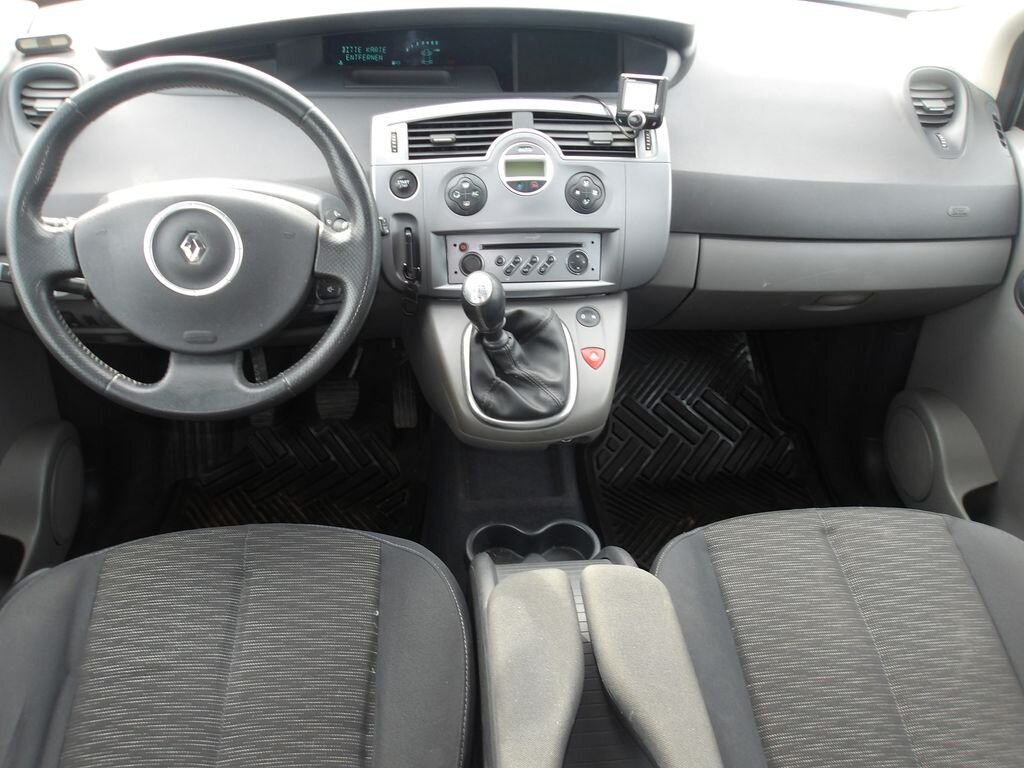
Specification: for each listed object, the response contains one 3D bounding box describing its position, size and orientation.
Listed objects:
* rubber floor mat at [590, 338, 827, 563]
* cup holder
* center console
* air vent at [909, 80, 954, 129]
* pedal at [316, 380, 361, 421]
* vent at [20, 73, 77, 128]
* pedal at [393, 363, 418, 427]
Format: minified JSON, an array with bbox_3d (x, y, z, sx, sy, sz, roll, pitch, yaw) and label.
[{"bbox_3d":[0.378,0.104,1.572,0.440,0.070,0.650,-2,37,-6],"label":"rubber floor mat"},{"bbox_3d":[0.028,0.222,0.992,0.170,0.055,0.090,-2,32,-6],"label":"cup holder"},{"bbox_3d":[0.019,-0.134,0.961,0.365,0.350,0.270,-2,32,-6],"label":"center console"},{"bbox_3d":[0.576,-0.388,1.104,0.070,0.066,0.037,-2,20,-6],"label":"air vent"},{"bbox_3d":[-0.311,0.029,1.430,0.077,0.068,0.030,-2,-6,-6],"label":"pedal"},{"bbox_3d":[-0.566,-0.352,0.990,0.070,0.066,0.037,-2,20,-6],"label":"vent"},{"bbox_3d":[-0.195,0.021,1.460,0.046,0.122,0.030,-2,-6,-6],"label":"pedal"}]

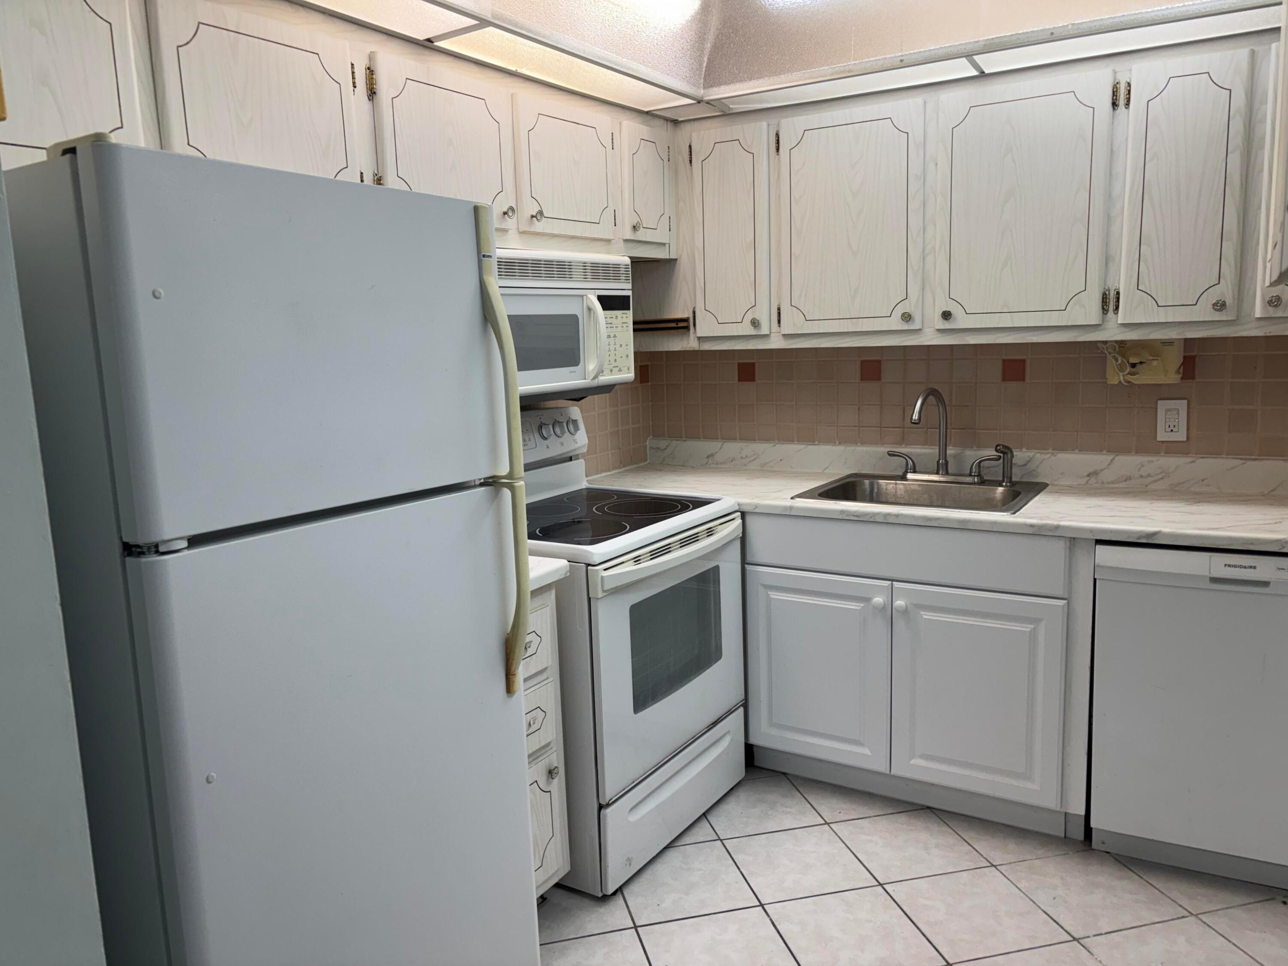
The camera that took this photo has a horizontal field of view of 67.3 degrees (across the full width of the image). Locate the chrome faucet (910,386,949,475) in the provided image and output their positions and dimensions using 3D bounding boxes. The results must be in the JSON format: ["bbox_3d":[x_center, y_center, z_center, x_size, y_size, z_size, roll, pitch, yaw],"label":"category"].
[{"bbox_3d":[0.907,-0.152,3.046,0.045,0.285,0.215,6,12,42],"label":"chrome faucet"}]

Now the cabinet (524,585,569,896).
[{"bbox_3d":[-0.536,0.608,2.431,0.612,0.763,0.300,4,11,32],"label":"cabinet"}]

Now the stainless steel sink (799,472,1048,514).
[{"bbox_3d":[0.860,0.105,2.980,0.641,0.170,0.521,4,11,32],"label":"stainless steel sink"}]

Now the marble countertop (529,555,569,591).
[{"bbox_3d":[-0.533,0.211,2.360,0.648,0.038,0.305,4,11,32],"label":"marble countertop"}]

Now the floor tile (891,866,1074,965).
[{"bbox_3d":[0.808,1.048,2.365,0.322,0.012,0.322,-4,9,-13],"label":"floor tile"}]

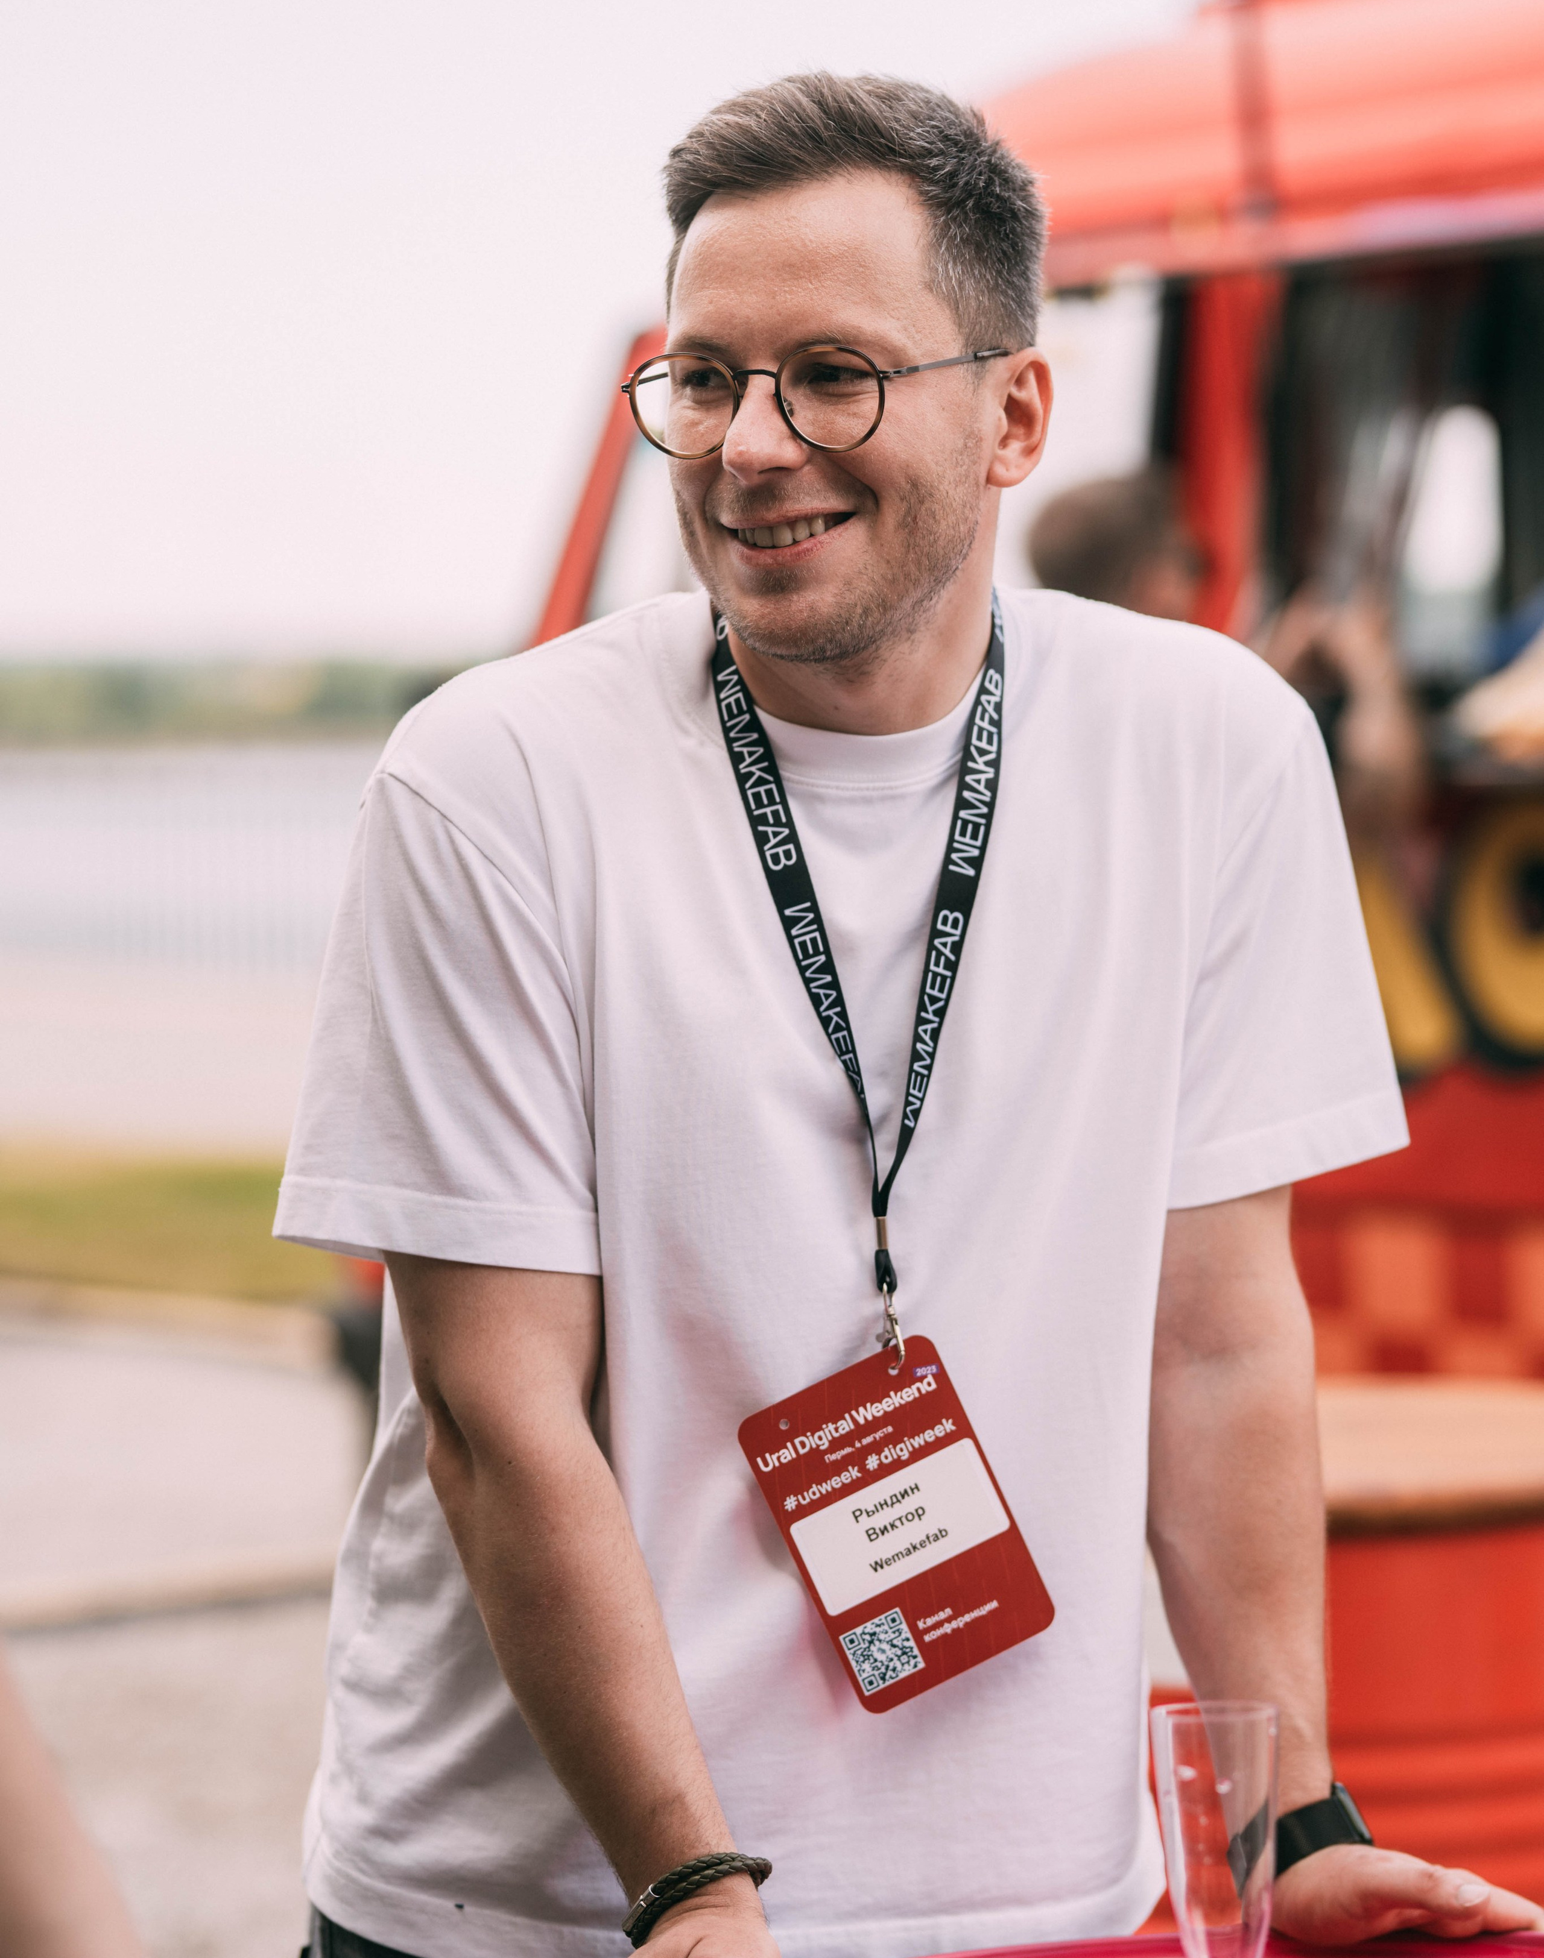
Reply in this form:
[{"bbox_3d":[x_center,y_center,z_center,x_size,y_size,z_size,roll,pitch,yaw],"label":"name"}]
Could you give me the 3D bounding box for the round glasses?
[{"bbox_3d":[0.023,-0.268,2.470,0.140,0.050,0.140,-1,9,30],"label":"round glasses"}]

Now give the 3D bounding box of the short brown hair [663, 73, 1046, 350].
[{"bbox_3d":[0.038,-0.344,2.530,0.168,0.165,0.200,-1,9,30],"label":"short brown hair"}]

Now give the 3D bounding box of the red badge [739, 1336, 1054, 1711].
[{"bbox_3d":[0.057,0.249,2.500,0.099,0.152,0.003,-25,-2,-2],"label":"red badge"}]

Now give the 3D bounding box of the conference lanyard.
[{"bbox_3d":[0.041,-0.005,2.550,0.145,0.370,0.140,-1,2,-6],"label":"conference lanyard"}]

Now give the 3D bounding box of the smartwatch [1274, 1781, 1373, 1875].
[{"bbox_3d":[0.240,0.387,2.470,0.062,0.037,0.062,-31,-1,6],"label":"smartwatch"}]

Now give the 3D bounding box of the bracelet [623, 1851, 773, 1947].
[{"bbox_3d":[-0.032,0.396,2.360,0.071,0.019,0.062,-24,-20,1],"label":"bracelet"}]

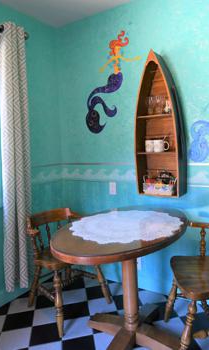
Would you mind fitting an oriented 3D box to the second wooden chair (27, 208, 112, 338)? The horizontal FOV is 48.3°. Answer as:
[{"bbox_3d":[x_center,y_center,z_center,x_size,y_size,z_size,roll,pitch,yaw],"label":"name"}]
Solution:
[{"bbox_3d":[-0.316,0.720,1.934,0.530,0.760,0.540,1,5,42],"label":"second wooden chair"}]

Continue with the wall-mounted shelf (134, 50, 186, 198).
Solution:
[{"bbox_3d":[0.434,-0.403,1.860,0.360,1.130,0.185,0,5,30],"label":"wall-mounted shelf"}]

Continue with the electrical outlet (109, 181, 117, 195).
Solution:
[{"bbox_3d":[0.079,0.128,2.180,0.071,0.115,0.010,0,5,30],"label":"electrical outlet"}]

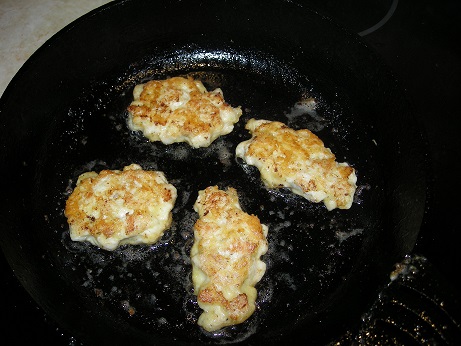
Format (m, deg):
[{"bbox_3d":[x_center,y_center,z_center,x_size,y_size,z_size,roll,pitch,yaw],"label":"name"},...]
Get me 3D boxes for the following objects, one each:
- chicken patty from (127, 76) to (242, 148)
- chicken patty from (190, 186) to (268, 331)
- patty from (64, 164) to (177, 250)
[{"bbox_3d":[-0.037,-0.052,0.371,0.086,0.017,0.068,4,56,3],"label":"chicken patty"},{"bbox_3d":[0.000,0.051,0.302,0.047,0.017,0.097,0,56,0],"label":"chicken patty"},{"bbox_3d":[-0.076,0.023,0.327,0.079,0.018,0.058,-9,65,-5],"label":"patty"}]

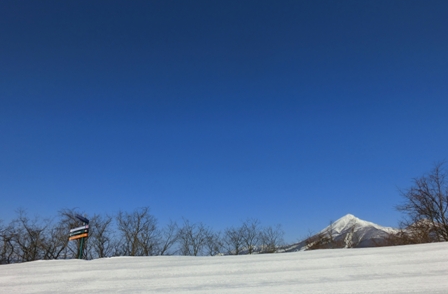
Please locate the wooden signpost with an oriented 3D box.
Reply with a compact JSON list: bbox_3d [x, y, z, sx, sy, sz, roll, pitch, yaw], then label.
[{"bbox_3d":[-8.573,5.369,21.500,1.270,2.530,0.450,4,-15,-12],"label":"wooden signpost"}]

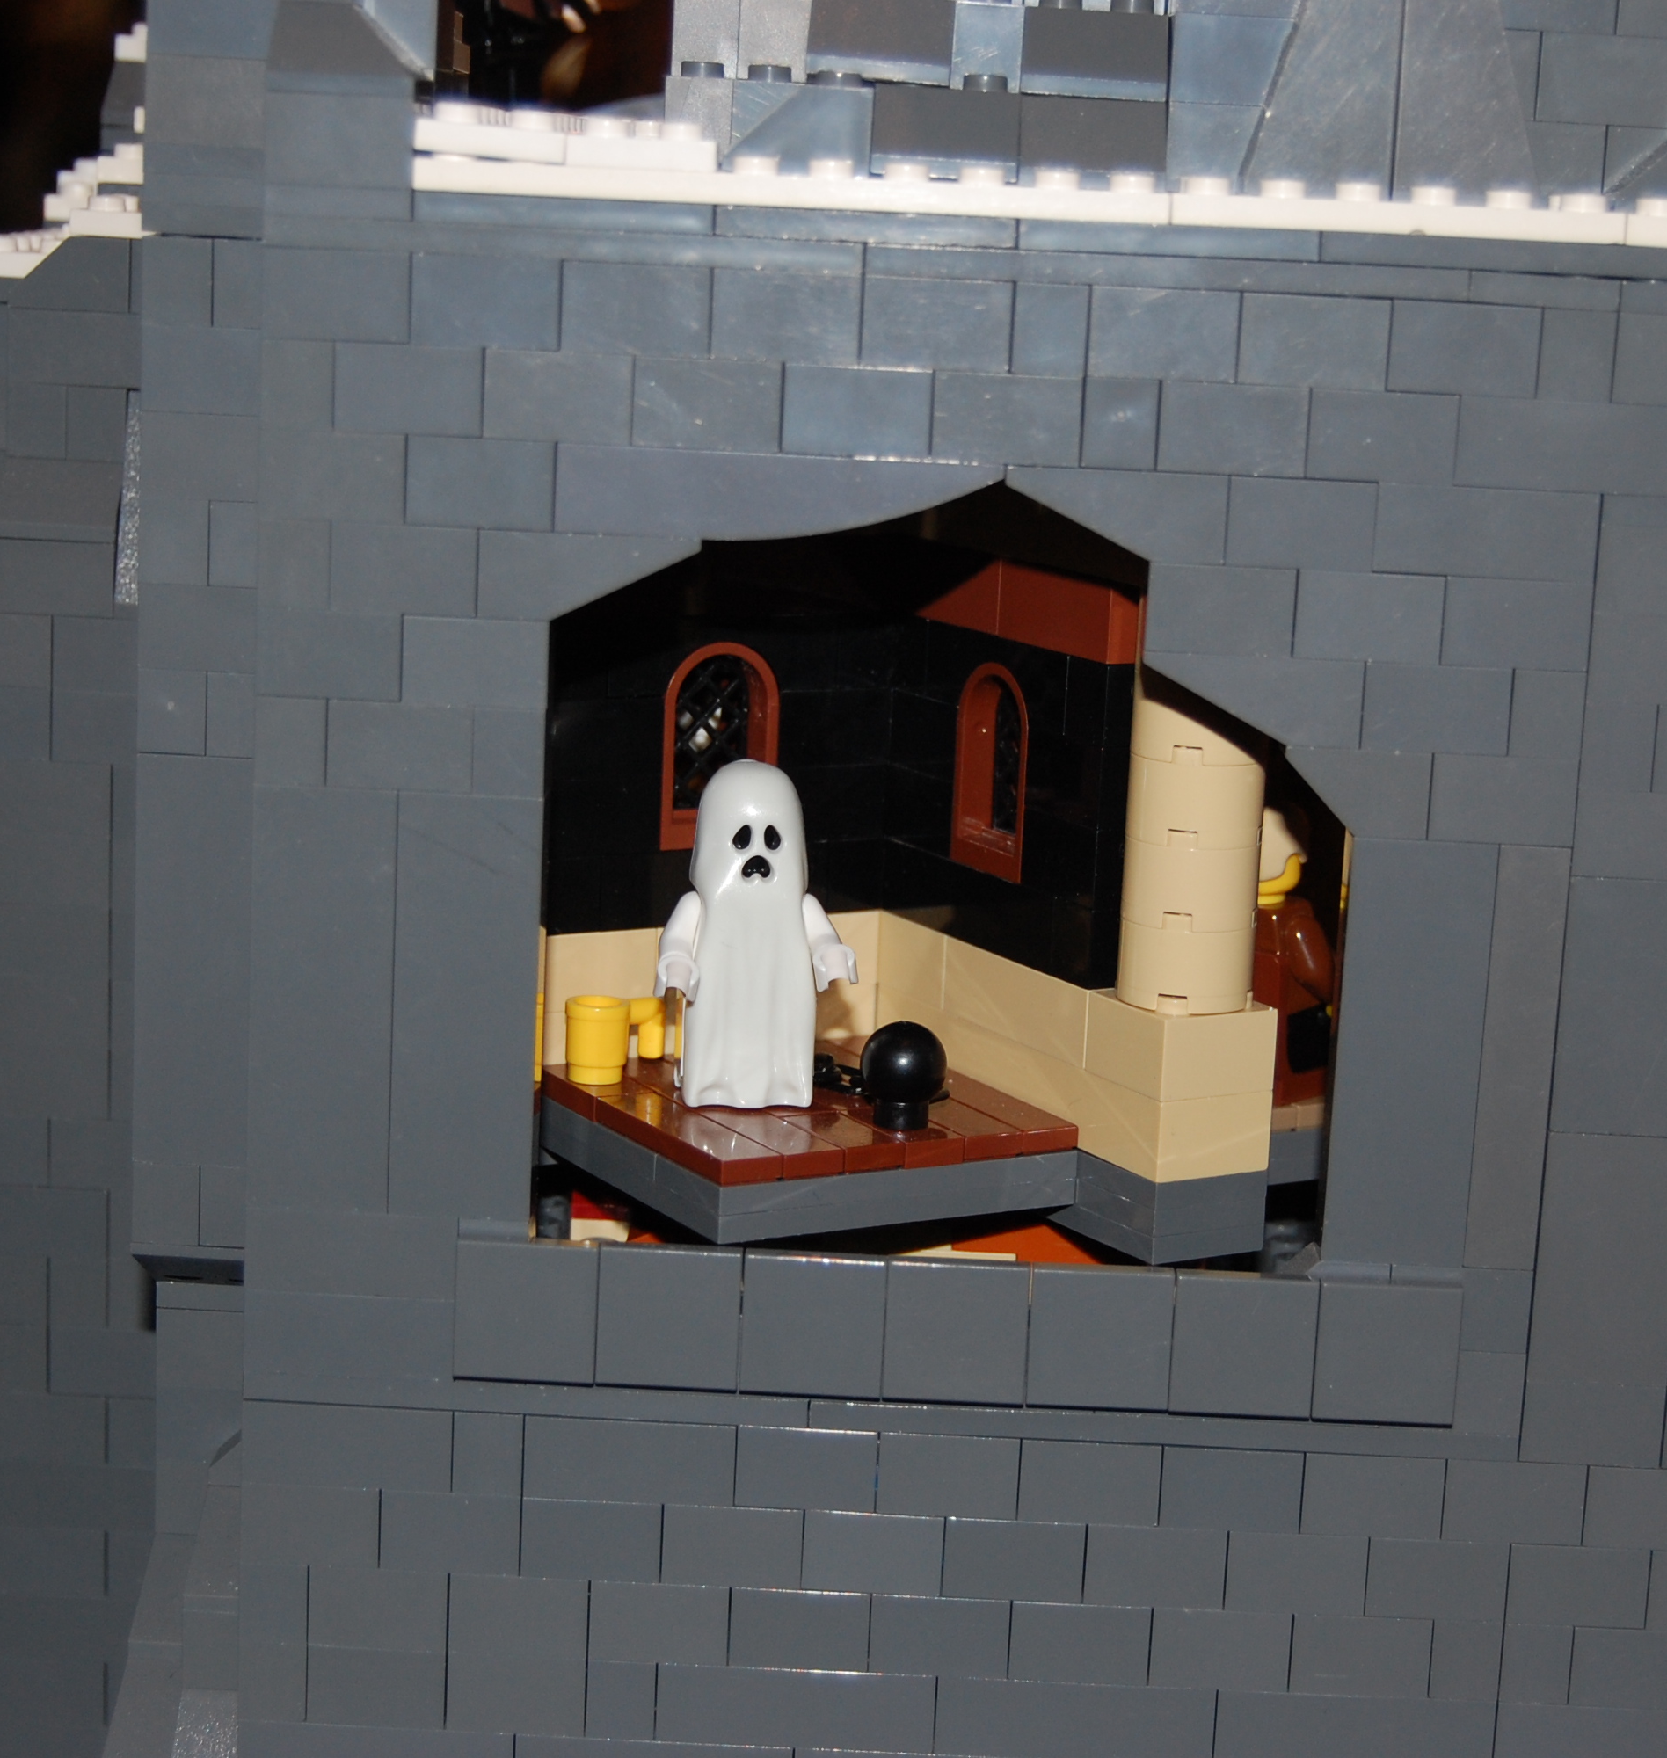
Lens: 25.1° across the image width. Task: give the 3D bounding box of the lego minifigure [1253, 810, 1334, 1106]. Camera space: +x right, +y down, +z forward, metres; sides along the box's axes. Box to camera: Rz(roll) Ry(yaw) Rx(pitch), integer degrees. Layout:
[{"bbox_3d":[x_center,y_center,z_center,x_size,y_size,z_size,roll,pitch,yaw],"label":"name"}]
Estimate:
[{"bbox_3d":[0.055,0.007,0.464,0.017,0.034,0.022,-4,13,-30],"label":"lego minifigure"}]

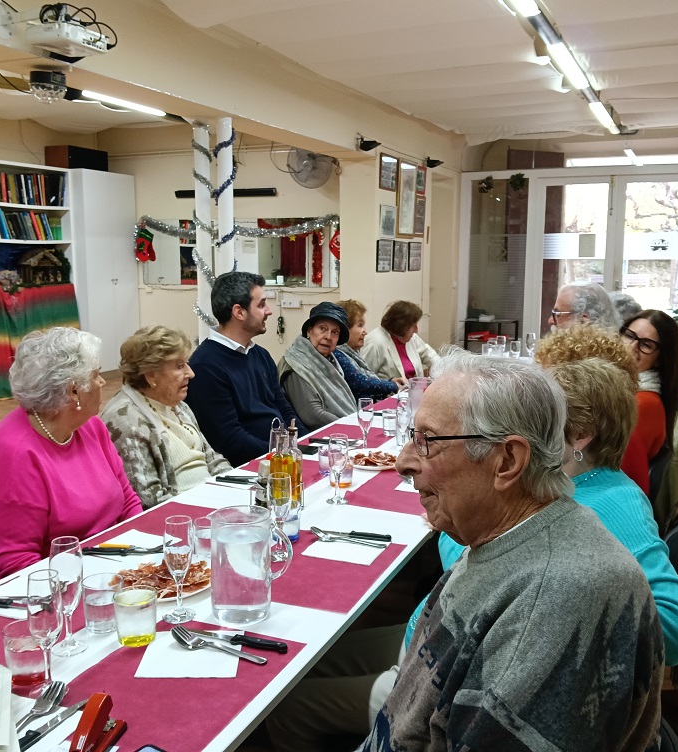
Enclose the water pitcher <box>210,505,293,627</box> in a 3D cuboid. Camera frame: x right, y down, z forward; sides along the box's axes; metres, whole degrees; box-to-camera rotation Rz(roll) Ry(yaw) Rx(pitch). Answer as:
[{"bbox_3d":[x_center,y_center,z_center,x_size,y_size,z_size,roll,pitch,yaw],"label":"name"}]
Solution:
[{"bbox_3d":[-0.169,0.358,1.489,0.168,0.200,0.113,-2,9,-11],"label":"water pitcher"}]

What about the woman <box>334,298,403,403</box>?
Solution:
[{"bbox_3d":[0.147,0.239,3.883,0.680,1.210,0.500,4,9,24],"label":"woman"}]

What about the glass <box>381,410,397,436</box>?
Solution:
[{"bbox_3d":[0.204,0.183,3.022,0.069,0.089,0.069,0,9,0],"label":"glass"}]

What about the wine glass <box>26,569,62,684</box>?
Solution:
[{"bbox_3d":[-0.489,0.429,1.299,0.065,0.206,0.065,4,10,24],"label":"wine glass"}]

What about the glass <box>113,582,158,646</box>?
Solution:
[{"bbox_3d":[-0.360,0.429,1.389,0.075,0.085,0.075,0,9,0],"label":"glass"}]

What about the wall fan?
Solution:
[{"bbox_3d":[-0.290,-2.106,7.897,0.440,0.440,0.310,2,9,12],"label":"wall fan"}]

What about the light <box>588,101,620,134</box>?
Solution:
[{"bbox_3d":[2.727,-2.653,8.004,0.110,0.090,1.650,4,10,24],"label":"light"}]

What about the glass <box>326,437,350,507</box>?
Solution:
[{"bbox_3d":[-0.001,0.260,2.182,0.061,0.186,0.061,0,9,0],"label":"glass"}]

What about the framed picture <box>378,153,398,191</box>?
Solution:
[{"bbox_3d":[0.498,-2.033,7.809,0.030,0.345,0.480,4,9,24],"label":"framed picture"}]

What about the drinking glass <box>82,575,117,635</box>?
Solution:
[{"bbox_3d":[-0.465,0.448,1.529,0.080,0.096,0.080,0,9,0],"label":"drinking glass"}]

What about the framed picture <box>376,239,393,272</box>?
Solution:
[{"bbox_3d":[0.456,-1.201,7.847,0.030,0.315,0.410,4,9,24],"label":"framed picture"}]

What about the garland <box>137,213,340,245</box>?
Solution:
[{"bbox_3d":[-1.199,-1.646,8.653,2.620,0.330,0.100,4,9,24],"label":"garland"}]

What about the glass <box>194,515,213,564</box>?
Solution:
[{"bbox_3d":[-0.308,0.395,1.865,0.080,0.096,0.080,4,10,24],"label":"glass"}]

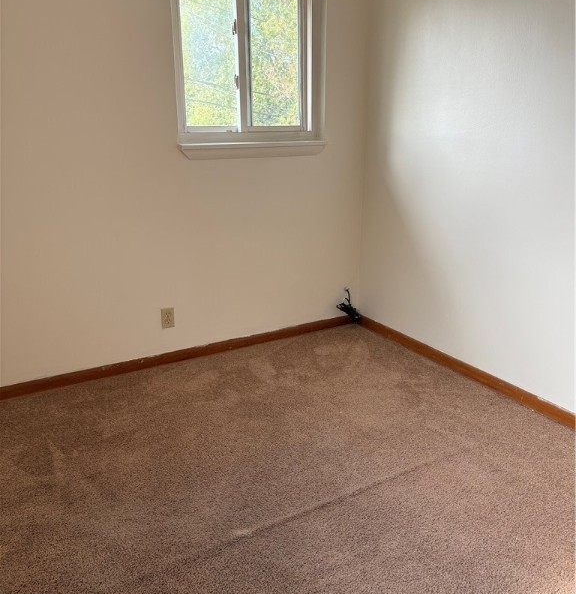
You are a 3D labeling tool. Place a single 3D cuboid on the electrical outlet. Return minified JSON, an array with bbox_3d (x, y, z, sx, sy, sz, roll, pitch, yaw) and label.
[{"bbox_3d":[-0.660,0.117,3.150,0.071,0.115,0.010,-10,20,-29],"label":"electrical outlet"}]

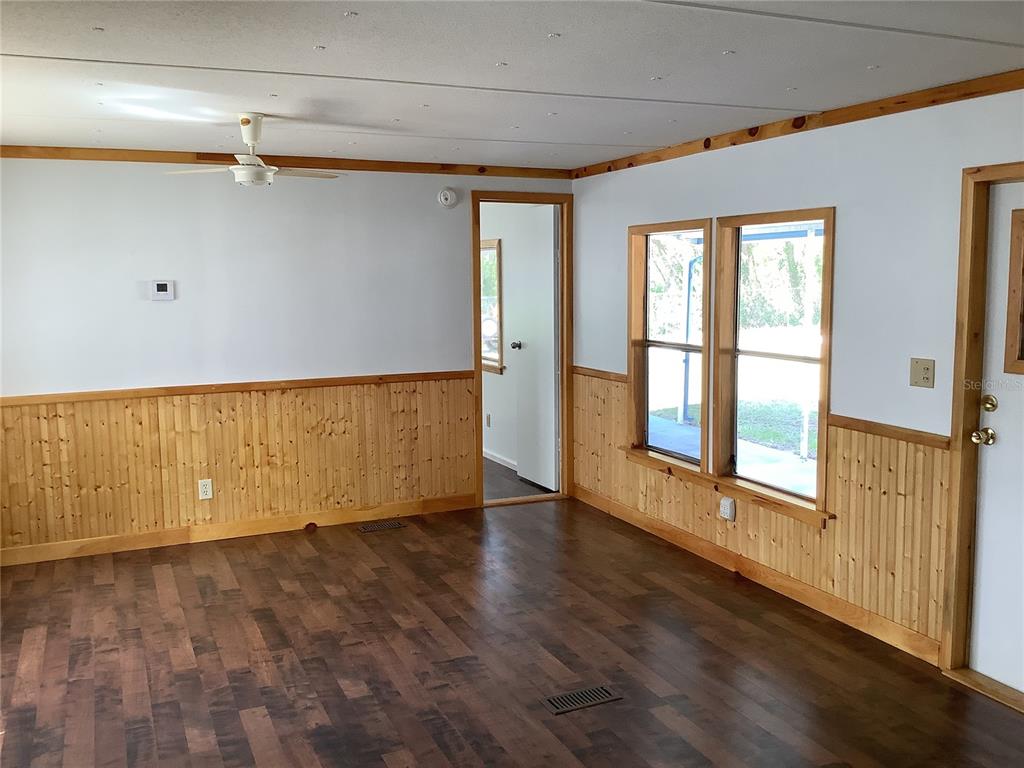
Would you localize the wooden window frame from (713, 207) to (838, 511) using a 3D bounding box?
[{"bbox_3d":[1.289,-0.137,4.501,0.100,1.380,0.830,-4,8,-24],"label":"wooden window frame"}]

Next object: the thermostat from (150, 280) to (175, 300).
[{"bbox_3d":[-1.998,-0.536,5.252,0.115,0.113,0.025,-4,8,-24],"label":"thermostat"}]

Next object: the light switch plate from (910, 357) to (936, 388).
[{"bbox_3d":[1.634,-0.042,3.649,0.013,0.114,0.116,-4,8,-24],"label":"light switch plate"}]

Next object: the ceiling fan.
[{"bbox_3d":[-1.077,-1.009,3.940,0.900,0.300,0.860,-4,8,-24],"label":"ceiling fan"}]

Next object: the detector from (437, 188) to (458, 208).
[{"bbox_3d":[-0.414,-1.189,5.873,0.128,0.128,0.045,-4,8,-24],"label":"detector"}]

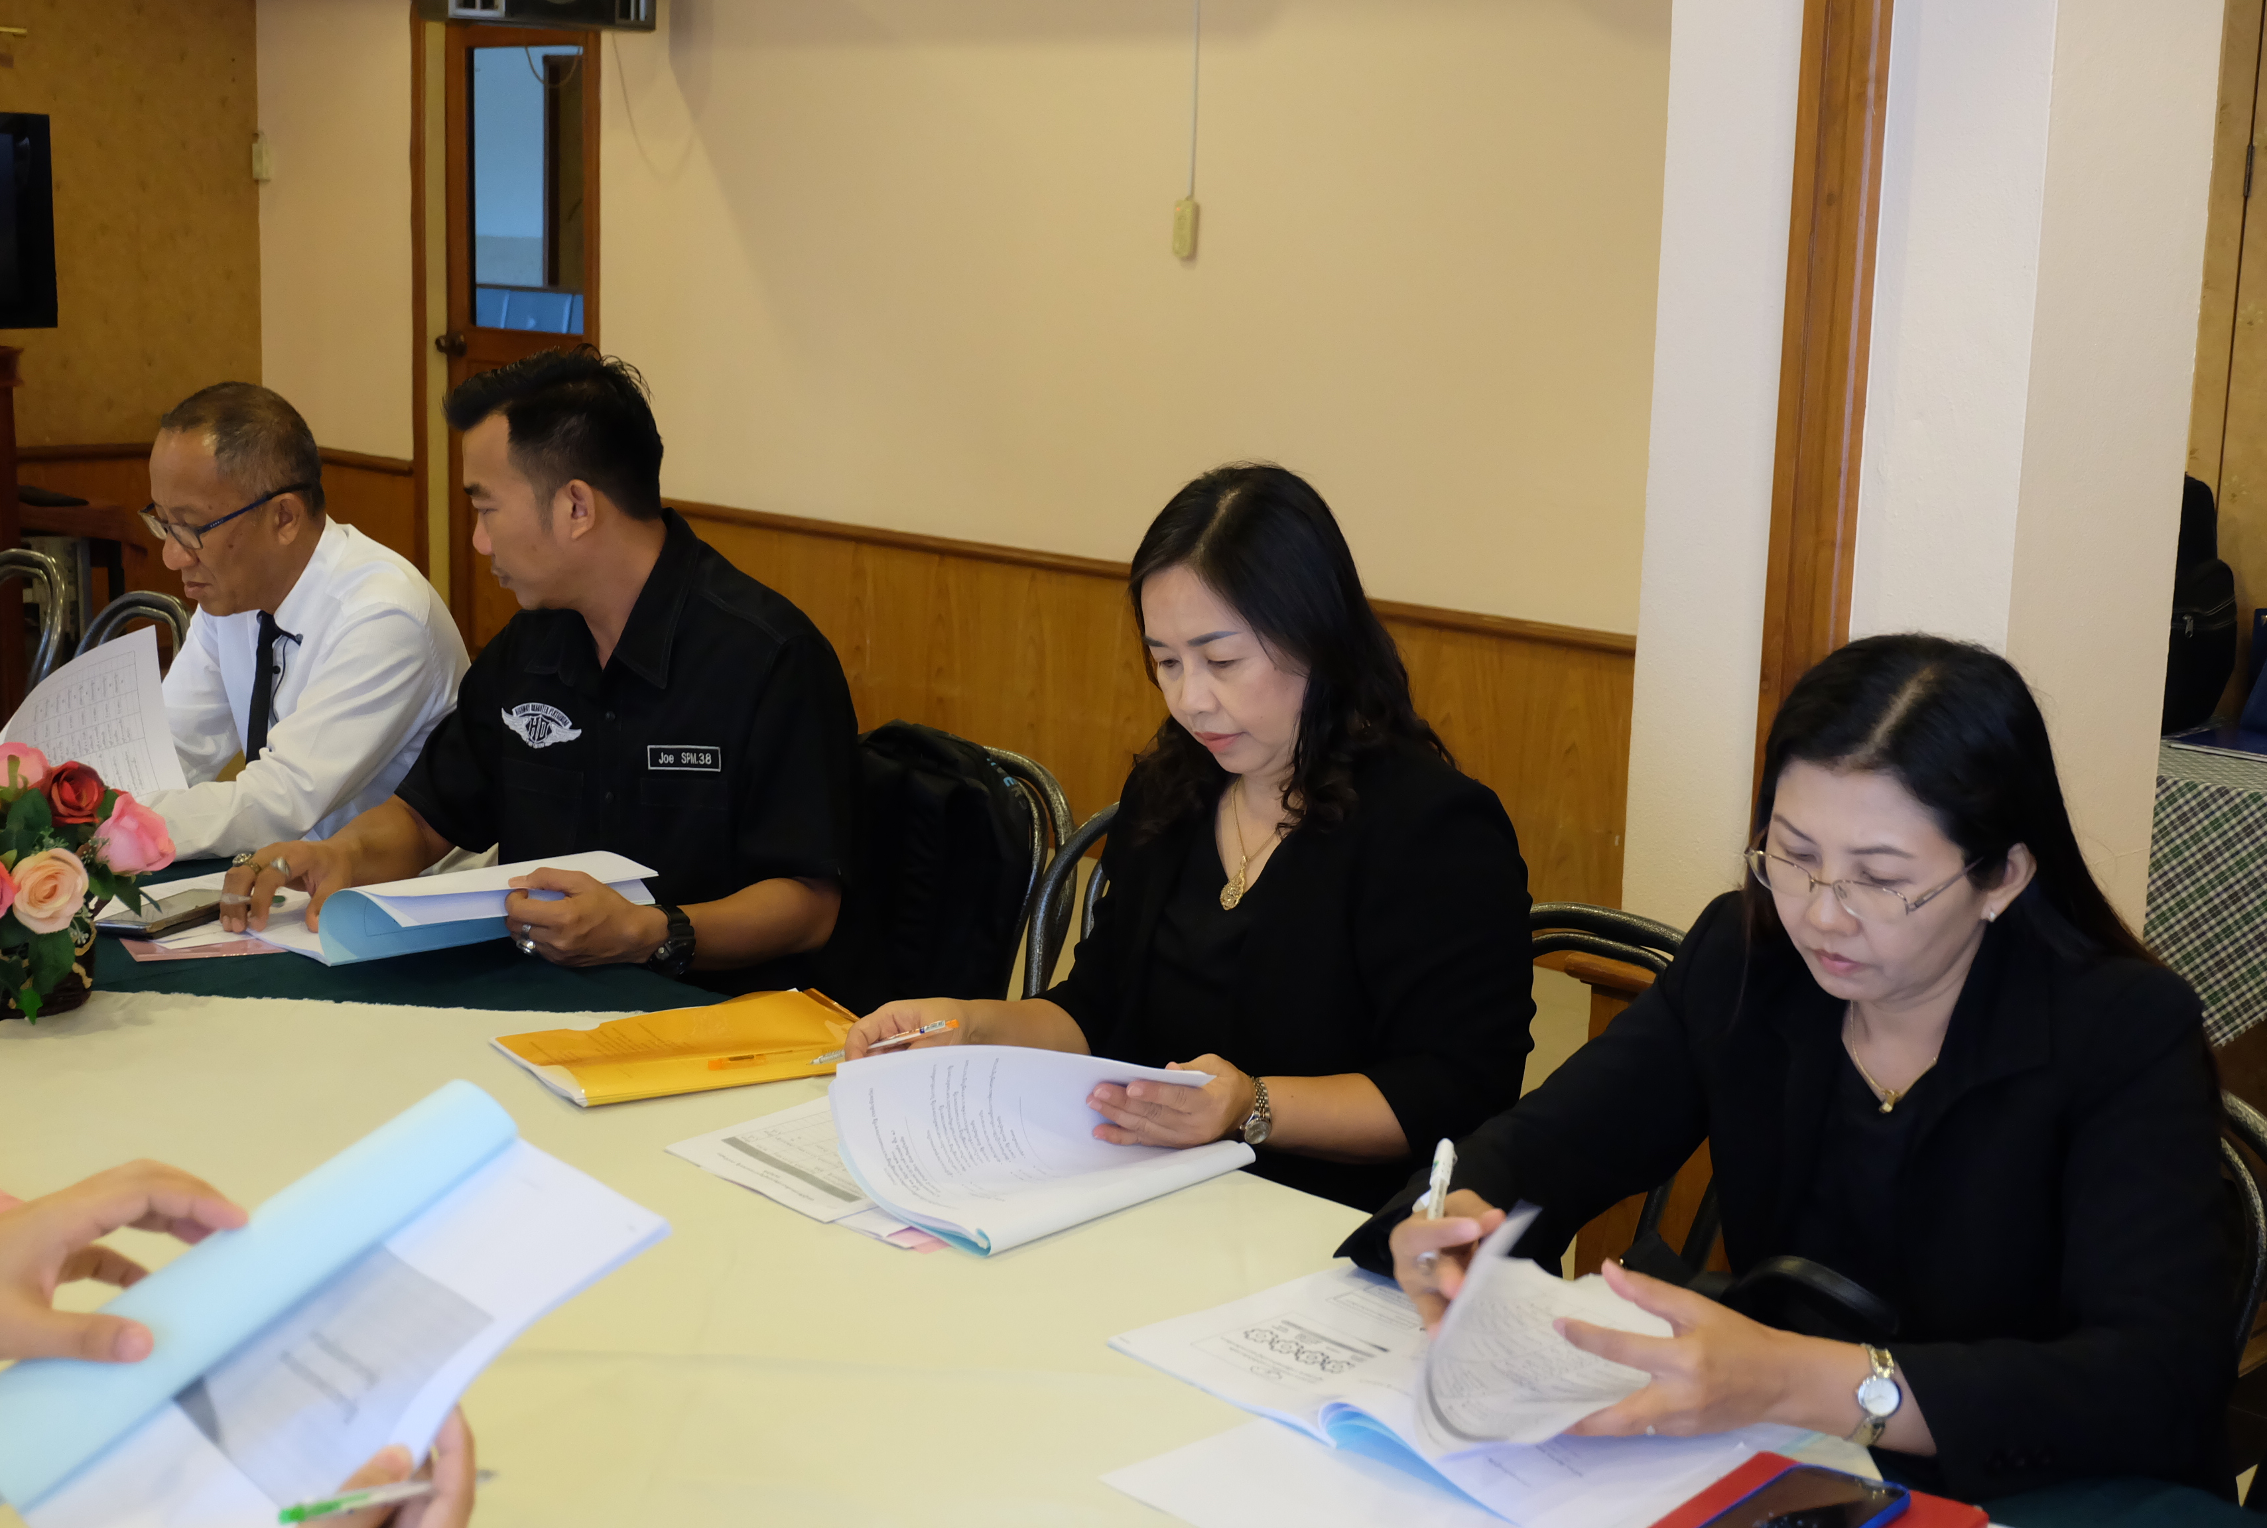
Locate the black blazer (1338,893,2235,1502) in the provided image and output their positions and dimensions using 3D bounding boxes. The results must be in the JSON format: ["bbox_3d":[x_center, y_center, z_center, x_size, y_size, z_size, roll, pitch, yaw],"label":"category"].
[{"bbox_3d":[0.447,0.358,1.742,0.540,0.540,0.500,9,11,39],"label":"black blazer"}]

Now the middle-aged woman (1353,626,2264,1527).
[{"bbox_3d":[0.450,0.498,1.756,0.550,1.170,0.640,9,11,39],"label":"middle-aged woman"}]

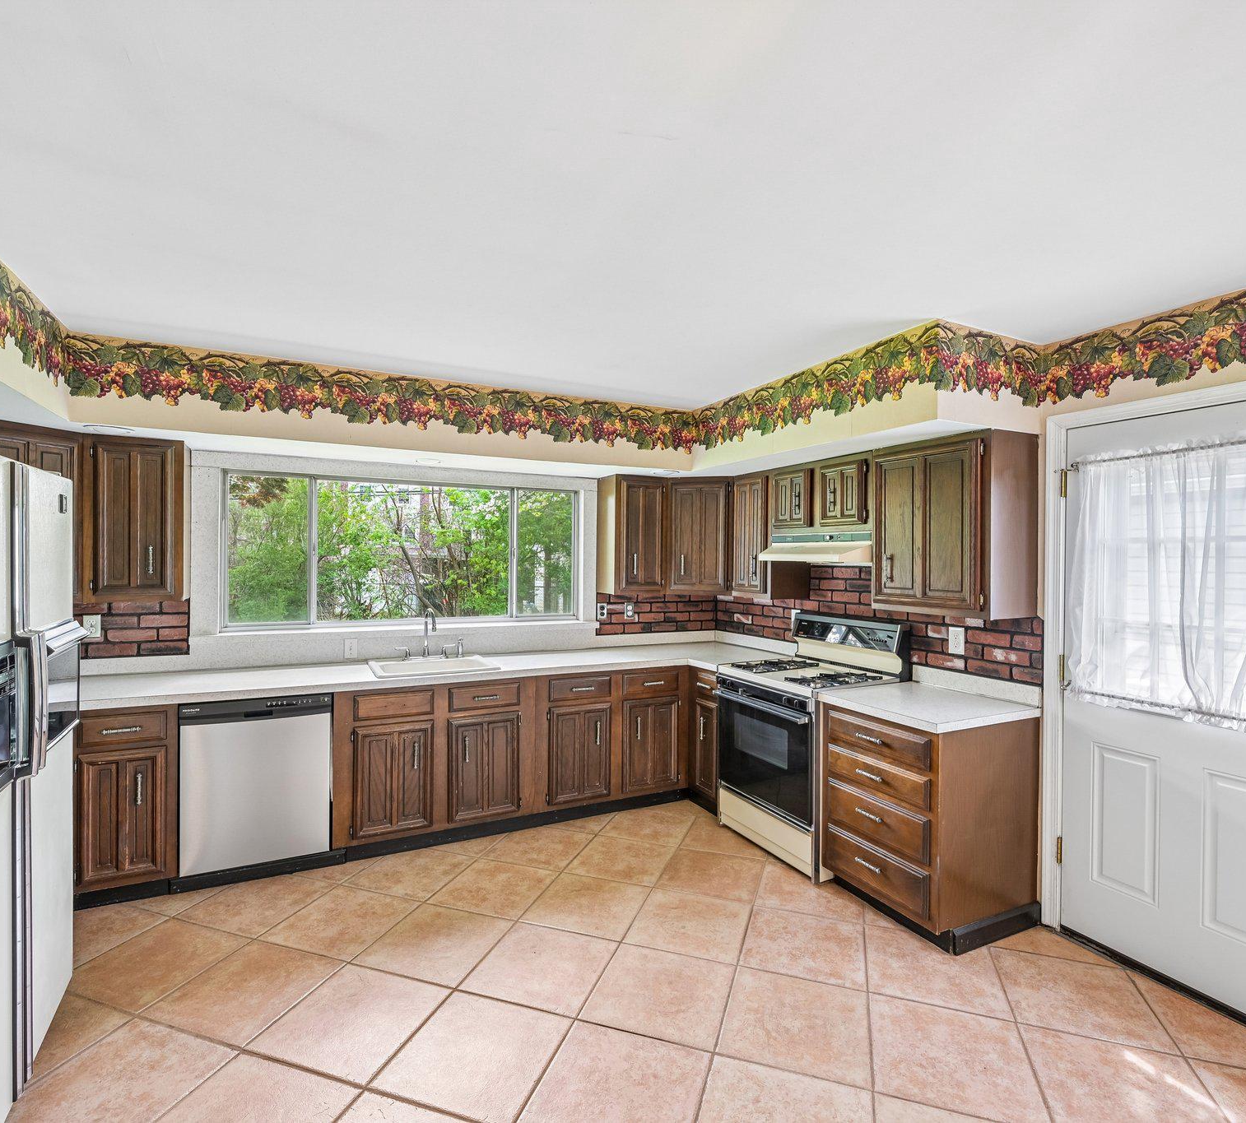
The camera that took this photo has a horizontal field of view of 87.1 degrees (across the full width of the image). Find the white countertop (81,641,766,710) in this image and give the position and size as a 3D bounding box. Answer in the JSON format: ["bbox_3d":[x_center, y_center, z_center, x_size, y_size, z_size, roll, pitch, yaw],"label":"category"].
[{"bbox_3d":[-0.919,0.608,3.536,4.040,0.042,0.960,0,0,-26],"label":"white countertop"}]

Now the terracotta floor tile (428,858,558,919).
[{"bbox_3d":[-0.588,1.521,3.051,0.457,0.010,0.457,0,0,19],"label":"terracotta floor tile"}]

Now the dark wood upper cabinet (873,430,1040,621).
[{"bbox_3d":[1.467,-0.146,2.945,0.350,0.764,0.600,0,0,-26],"label":"dark wood upper cabinet"}]

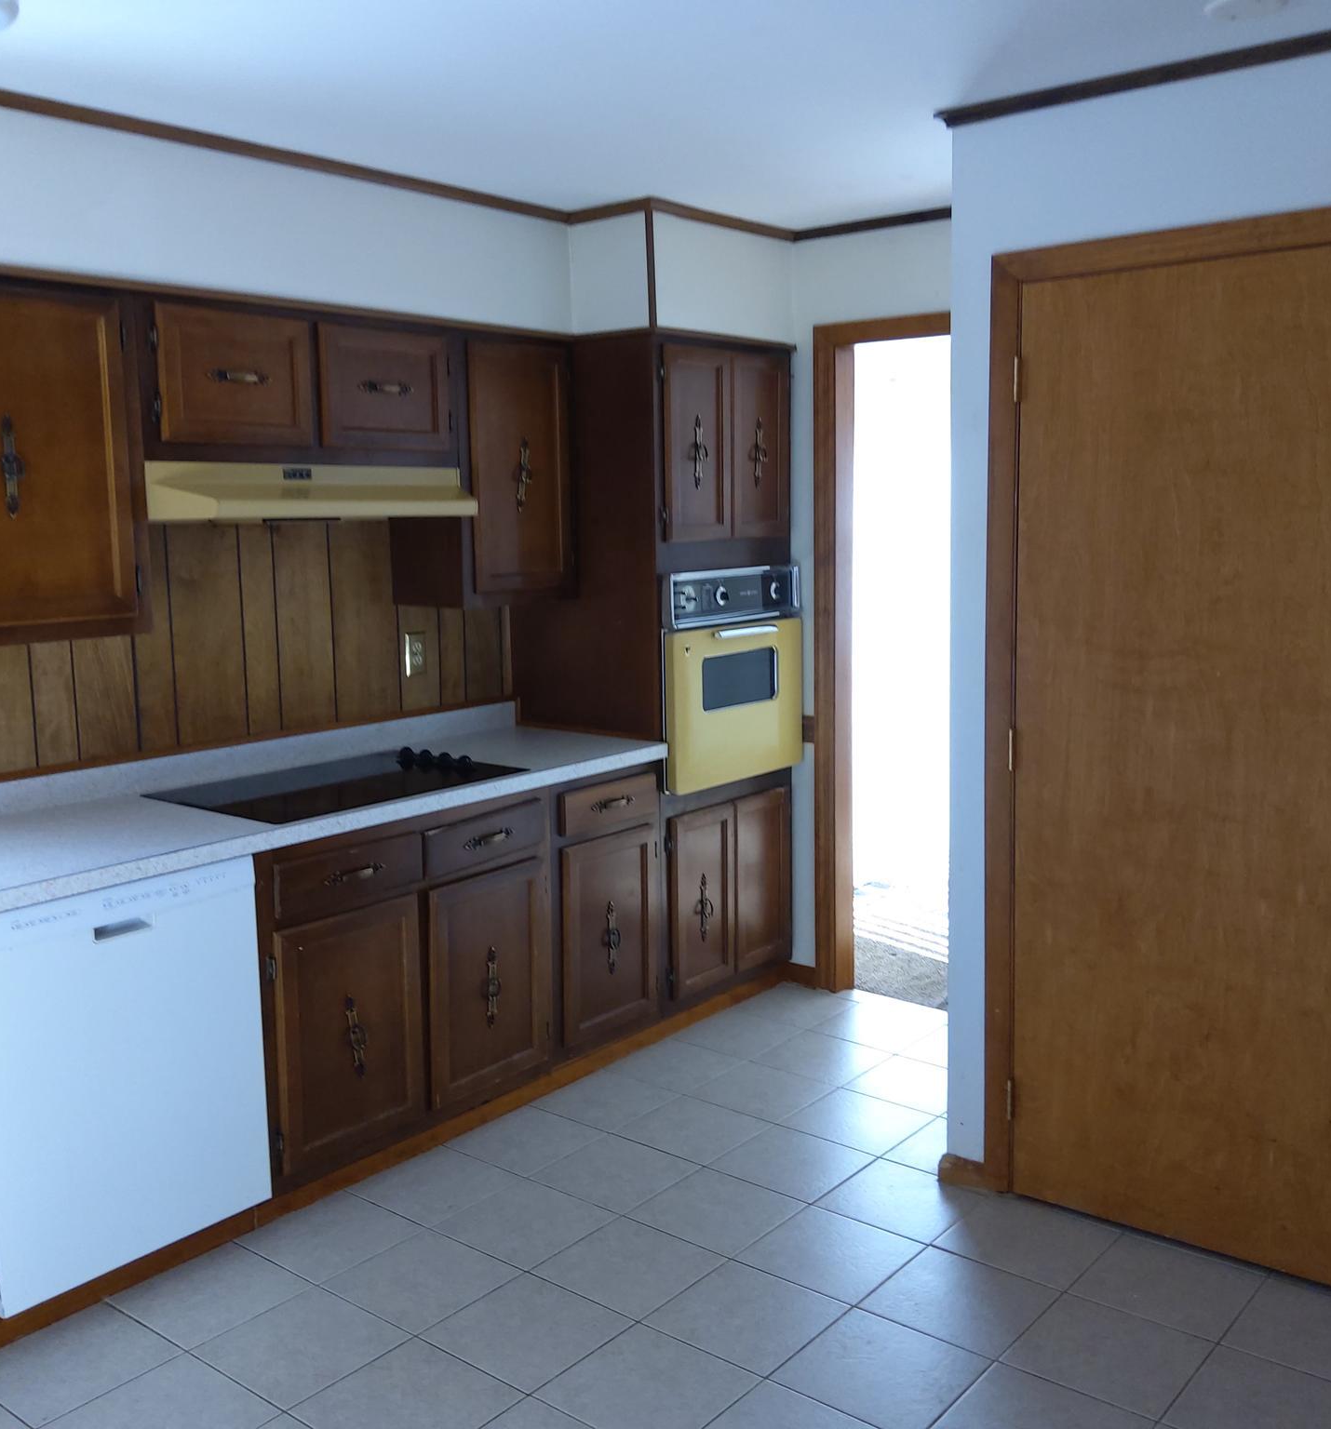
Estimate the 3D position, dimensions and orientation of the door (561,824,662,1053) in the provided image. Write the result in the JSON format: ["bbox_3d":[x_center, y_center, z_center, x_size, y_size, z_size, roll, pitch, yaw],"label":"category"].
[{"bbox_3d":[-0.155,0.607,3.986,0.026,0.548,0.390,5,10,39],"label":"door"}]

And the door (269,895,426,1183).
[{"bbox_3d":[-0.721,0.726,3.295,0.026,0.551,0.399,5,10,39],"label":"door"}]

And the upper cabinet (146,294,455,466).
[{"bbox_3d":[-0.964,-0.801,3.554,0.307,0.365,0.936,5,10,39],"label":"upper cabinet"}]

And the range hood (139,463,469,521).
[{"bbox_3d":[-0.907,-0.549,3.547,0.441,0.127,0.936,5,10,39],"label":"range hood"}]

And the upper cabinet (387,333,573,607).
[{"bbox_3d":[-0.520,-0.698,4.115,0.307,0.745,0.459,5,10,39],"label":"upper cabinet"}]

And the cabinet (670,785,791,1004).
[{"bbox_3d":[-0.013,0.524,4.644,0.608,0.612,0.677,5,10,39],"label":"cabinet"}]

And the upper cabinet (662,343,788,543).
[{"bbox_3d":[-0.042,-0.833,4.452,0.608,0.593,0.677,5,10,39],"label":"upper cabinet"}]

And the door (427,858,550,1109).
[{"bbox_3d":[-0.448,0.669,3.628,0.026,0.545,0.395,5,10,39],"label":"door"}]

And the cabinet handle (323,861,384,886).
[{"bbox_3d":[-0.708,0.364,3.260,0.031,0.027,0.155,5,10,39],"label":"cabinet handle"}]

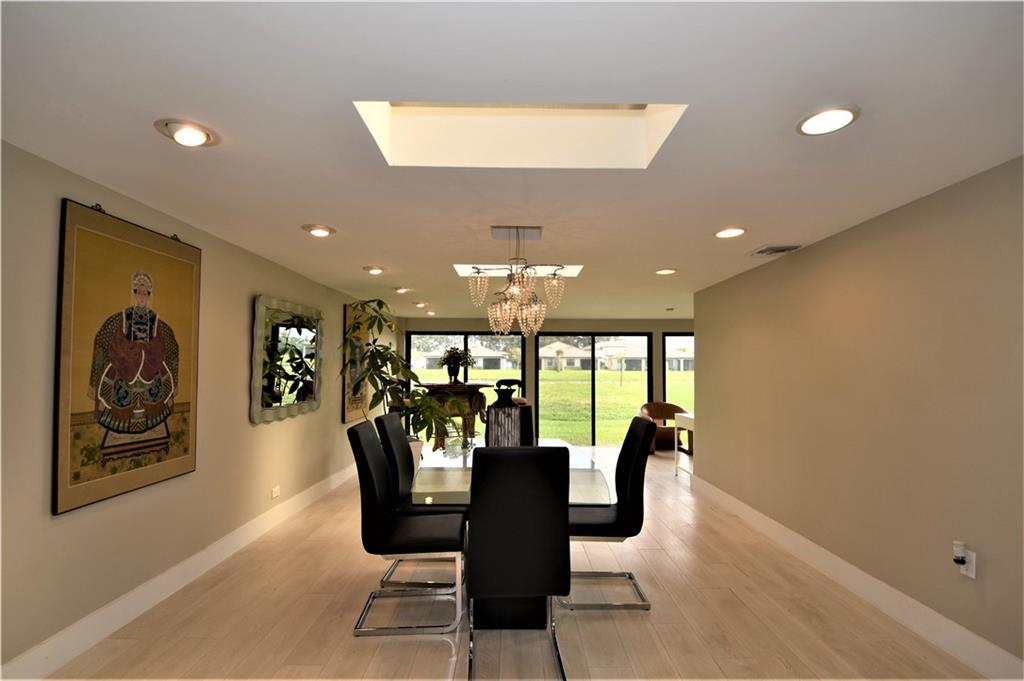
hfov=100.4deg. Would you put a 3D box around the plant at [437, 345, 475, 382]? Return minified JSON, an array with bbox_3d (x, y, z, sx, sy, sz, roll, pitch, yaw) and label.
[{"bbox_3d":[-0.981,0.442,7.591,0.600,0.660,0.600,0,-4,0],"label":"plant"}]

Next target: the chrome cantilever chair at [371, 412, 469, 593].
[{"bbox_3d":[-0.565,1.046,2.921,0.610,1.060,0.430,1,-3,-4],"label":"chrome cantilever chair"}]

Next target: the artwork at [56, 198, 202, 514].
[{"bbox_3d":[-2.066,0.099,2.366,0.040,1.430,0.890,0,-4,0],"label":"artwork"}]

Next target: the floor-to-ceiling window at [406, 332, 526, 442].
[{"bbox_3d":[-0.822,0.858,7.700,2.140,2.020,0.100,0,-3,1],"label":"floor-to-ceiling window"}]

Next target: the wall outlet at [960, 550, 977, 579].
[{"bbox_3d":[2.174,1.067,2.030,0.015,0.116,0.072,0,-3,1],"label":"wall outlet"}]

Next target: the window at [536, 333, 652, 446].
[{"bbox_3d":[1.531,0.898,7.880,2.150,2.110,0.100,0,-4,0],"label":"window"}]

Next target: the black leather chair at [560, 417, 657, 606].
[{"bbox_3d":[0.554,1.036,2.700,0.620,1.075,0.440,0,-4,0],"label":"black leather chair"}]

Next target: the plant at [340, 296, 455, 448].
[{"bbox_3d":[-1.230,0.622,4.770,1.180,2.143,1.050,0,-3,1],"label":"plant"}]

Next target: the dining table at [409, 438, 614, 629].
[{"bbox_3d":[-0.017,1.209,2.889,1.100,0.750,1.930,0,-4,0],"label":"dining table"}]

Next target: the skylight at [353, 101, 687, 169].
[{"bbox_3d":[0.028,-0.938,1.703,1.155,0.280,0.470,0,-4,0],"label":"skylight"}]

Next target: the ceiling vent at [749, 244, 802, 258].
[{"bbox_3d":[1.993,-0.676,3.230,0.270,0.025,0.280,0,-3,1],"label":"ceiling vent"}]

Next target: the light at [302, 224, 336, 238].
[{"bbox_3d":[-1.289,-0.729,2.840,0.220,0.040,0.220,0,-4,0],"label":"light"}]

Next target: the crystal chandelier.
[{"bbox_3d":[0.030,-0.380,2.840,0.630,0.670,0.570,0,-3,1],"label":"crystal chandelier"}]

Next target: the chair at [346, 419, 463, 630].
[{"bbox_3d":[-0.550,1.014,2.421,0.610,1.060,0.430,1,-3,-4],"label":"chair"}]

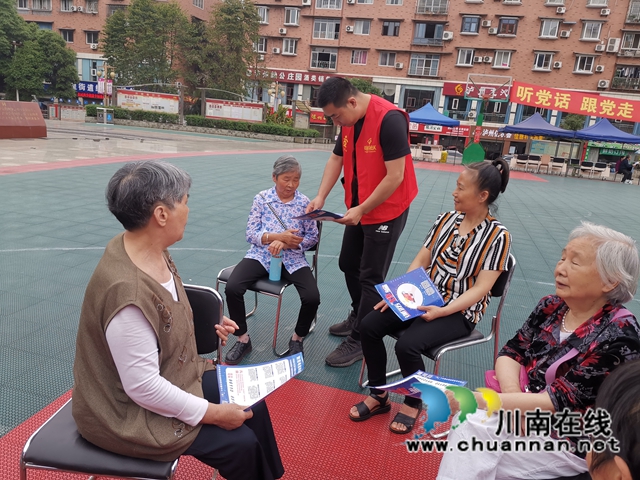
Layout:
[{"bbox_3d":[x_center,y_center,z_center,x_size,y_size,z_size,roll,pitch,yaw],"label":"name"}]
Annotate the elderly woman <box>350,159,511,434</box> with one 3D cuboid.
[{"bbox_3d":[0.589,0.255,2.588,0.850,1.300,0.530,-6,18,-39],"label":"elderly woman"}]

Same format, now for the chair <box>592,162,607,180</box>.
[{"bbox_3d":[12.811,-3.119,22.800,0.480,0.840,0.520,10,14,23],"label":"chair"}]

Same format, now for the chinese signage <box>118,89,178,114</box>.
[{"bbox_3d":[-10.337,-8.275,30.000,3.750,1.200,0.120,6,13,1],"label":"chinese signage"}]

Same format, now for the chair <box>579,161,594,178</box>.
[{"bbox_3d":[12.325,-3.216,23.000,0.480,0.840,0.520,10,14,23],"label":"chair"}]

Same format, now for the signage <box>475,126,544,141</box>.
[{"bbox_3d":[18.117,-10.199,48.132,6.846,1.072,0.200,7,13,9],"label":"signage"}]

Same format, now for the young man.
[{"bbox_3d":[0.264,-0.093,3.121,0.600,1.690,0.550,-4,15,-34],"label":"young man"}]

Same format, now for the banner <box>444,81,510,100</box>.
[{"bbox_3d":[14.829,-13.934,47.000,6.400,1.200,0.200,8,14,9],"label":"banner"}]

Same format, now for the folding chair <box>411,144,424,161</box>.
[{"bbox_3d":[4.754,-4.316,24.298,0.510,0.820,0.550,8,14,10],"label":"folding chair"}]

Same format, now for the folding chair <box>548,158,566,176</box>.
[{"bbox_3d":[10.999,-3.431,23.138,0.510,0.820,0.550,8,14,10],"label":"folding chair"}]

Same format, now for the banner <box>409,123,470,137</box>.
[{"bbox_3d":[11.583,-10.922,49.157,6.278,1.095,0.200,7,13,9],"label":"banner"}]

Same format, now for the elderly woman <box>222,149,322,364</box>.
[{"bbox_3d":[-0.293,0.087,3.192,0.580,1.220,0.740,7,13,11],"label":"elderly woman"}]

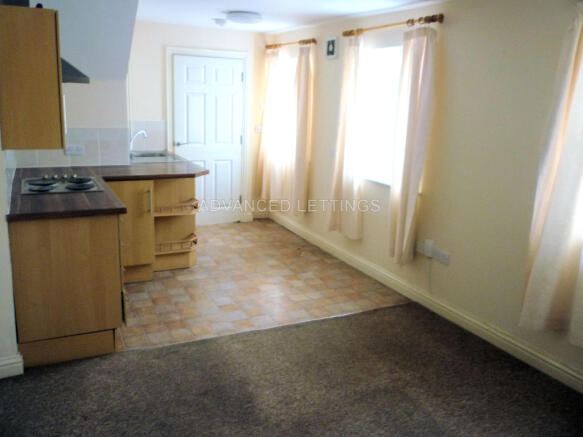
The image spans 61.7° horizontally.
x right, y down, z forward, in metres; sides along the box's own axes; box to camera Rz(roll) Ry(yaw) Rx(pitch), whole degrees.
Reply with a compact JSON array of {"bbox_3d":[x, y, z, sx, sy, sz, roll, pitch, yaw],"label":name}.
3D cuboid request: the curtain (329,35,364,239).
[{"bbox_3d":[0.574,-0.717,4.531,0.120,1.840,0.460,-4,15,-27],"label":"curtain"}]

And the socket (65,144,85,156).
[{"bbox_3d":[-1.853,-0.578,4.193,0.146,0.086,0.015,-5,16,-27],"label":"socket"}]

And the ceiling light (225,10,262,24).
[{"bbox_3d":[-0.430,-1.813,4.430,0.335,0.078,0.335,2,14,-1],"label":"ceiling light"}]

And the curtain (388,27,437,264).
[{"bbox_3d":[0.916,-0.532,3.760,0.110,1.790,0.340,-5,16,-27],"label":"curtain"}]

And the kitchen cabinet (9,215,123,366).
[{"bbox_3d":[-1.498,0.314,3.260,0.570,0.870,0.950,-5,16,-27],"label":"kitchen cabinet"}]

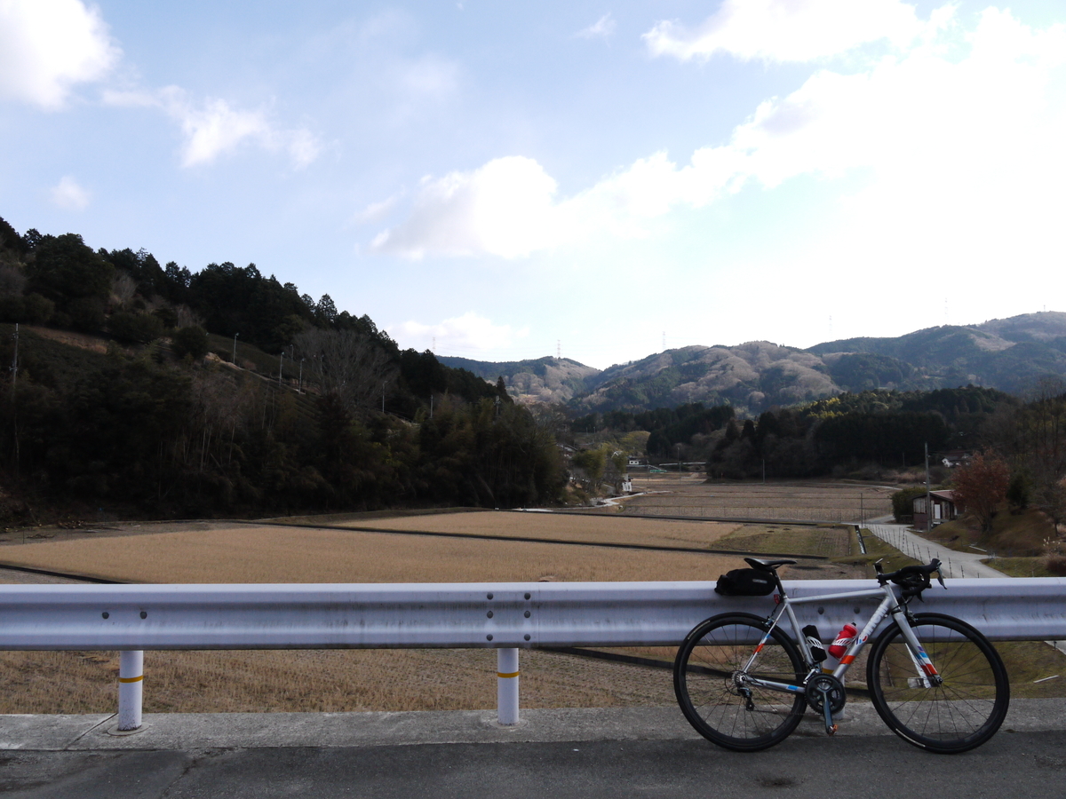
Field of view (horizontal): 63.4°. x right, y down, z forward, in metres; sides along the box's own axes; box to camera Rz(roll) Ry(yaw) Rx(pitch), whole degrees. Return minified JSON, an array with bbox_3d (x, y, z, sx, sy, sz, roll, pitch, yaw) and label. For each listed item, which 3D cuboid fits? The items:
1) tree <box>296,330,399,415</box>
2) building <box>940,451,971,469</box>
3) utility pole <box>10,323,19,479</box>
[{"bbox_3d":[-35.519,-5.626,163.000,19.000,16.000,17.000,0,-4,0],"label":"tree"},{"bbox_3d":[164.118,23.643,335.000,9.500,6.500,6.500,0,-4,0],"label":"building"},{"bbox_3d":[-51.745,-0.222,86.000,0.350,14.000,0.350,0,-4,0],"label":"utility pole"}]

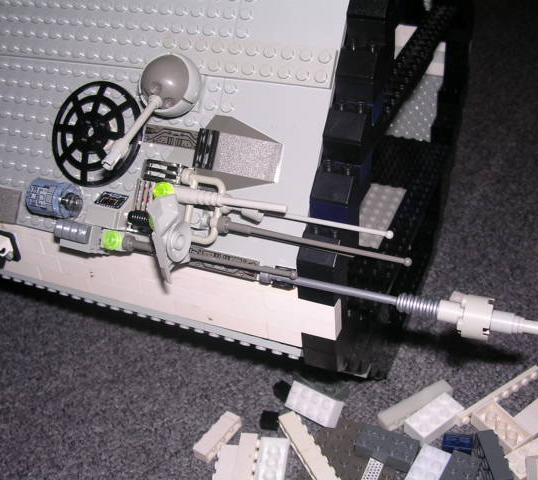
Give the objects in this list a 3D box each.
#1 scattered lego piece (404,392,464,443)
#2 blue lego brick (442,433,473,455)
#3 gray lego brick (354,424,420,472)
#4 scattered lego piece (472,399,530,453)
[{"bbox_3d":[0.096,0.104,0.408,0.032,0.011,0.016,-28,41,-22],"label":"scattered lego piece"},{"bbox_3d":[0.106,0.115,0.394,0.016,0.010,0.008,3,37,15],"label":"blue lego brick"},{"bbox_3d":[0.067,0.118,0.397,0.032,0.011,0.016,12,38,24],"label":"gray lego brick"},{"bbox_3d":[0.132,0.108,0.396,0.016,0.011,0.032,-23,35,-20],"label":"scattered lego piece"}]

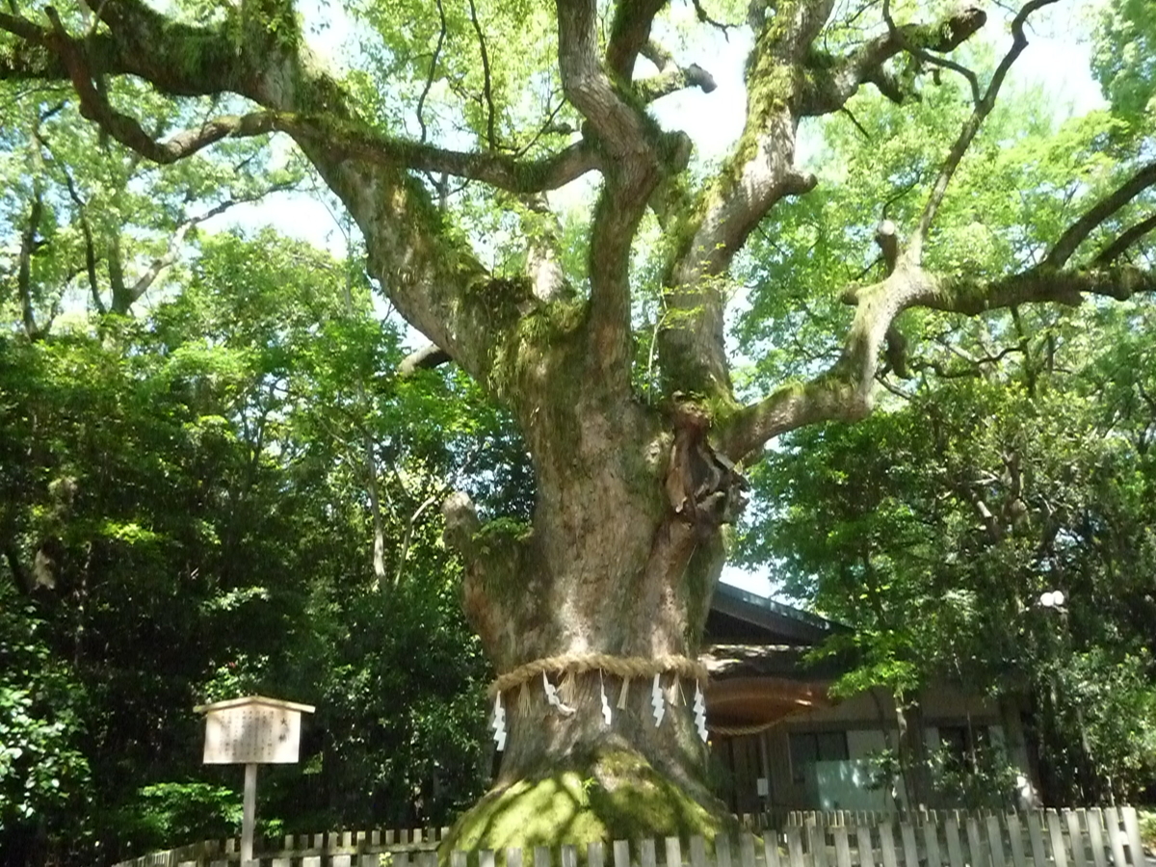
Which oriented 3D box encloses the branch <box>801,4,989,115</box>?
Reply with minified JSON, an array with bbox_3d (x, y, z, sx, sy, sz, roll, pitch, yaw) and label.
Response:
[{"bbox_3d":[4.438,-5.235,14.049,2.400,1.450,1.000,-2,-18,0],"label":"branch"}]

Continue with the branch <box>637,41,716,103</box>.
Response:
[{"bbox_3d":[1.325,-4.852,13.440,1.050,0.750,0.550,-2,-18,0],"label":"branch"}]

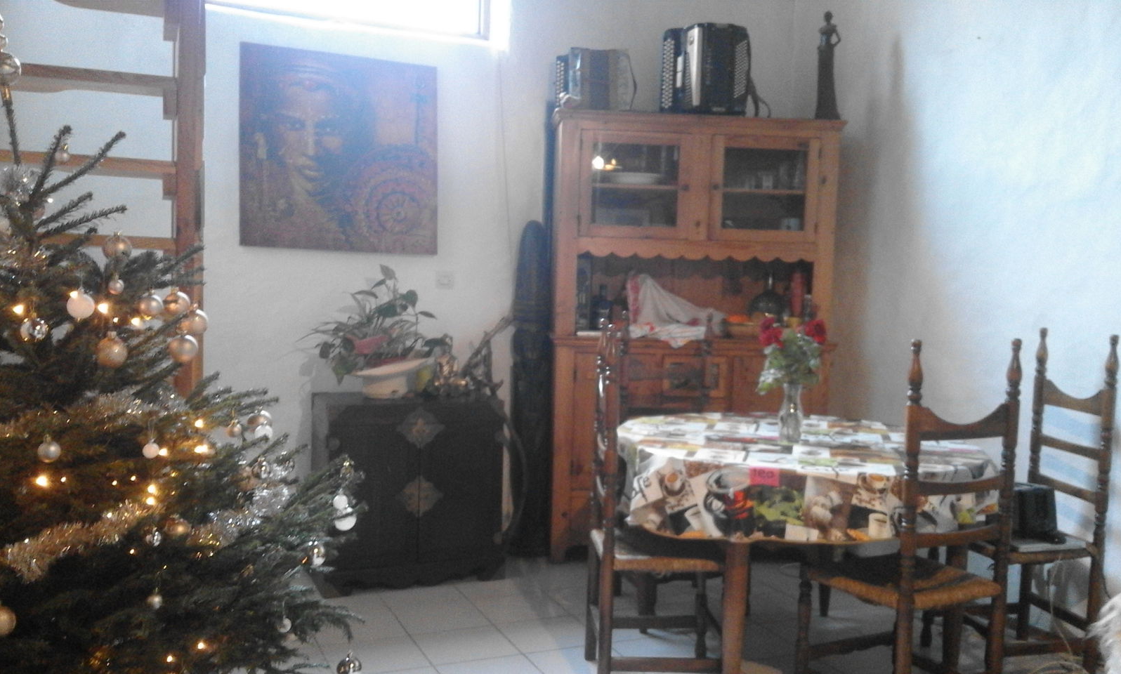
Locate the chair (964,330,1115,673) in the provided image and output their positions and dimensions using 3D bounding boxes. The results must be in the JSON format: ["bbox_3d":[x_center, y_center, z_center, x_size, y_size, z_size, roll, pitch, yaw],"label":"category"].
[{"bbox_3d":[1.491,0.523,3.111,0.444,1.127,0.422,1,2,-10],"label":"chair"}]

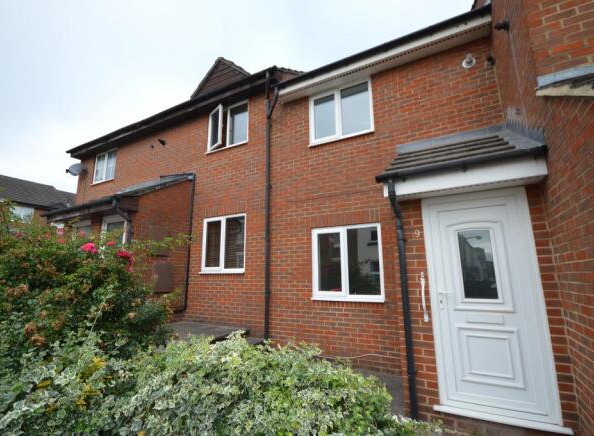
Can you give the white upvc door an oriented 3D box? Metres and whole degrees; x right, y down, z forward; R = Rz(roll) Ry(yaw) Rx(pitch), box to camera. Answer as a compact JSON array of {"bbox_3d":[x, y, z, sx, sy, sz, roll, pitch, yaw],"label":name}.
[{"bbox_3d":[1.805,0.778,2.660,0.950,2.100,0.100,-6,-13,27],"label":"white upvc door"}]

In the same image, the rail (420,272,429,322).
[{"bbox_3d":[1.325,0.823,2.848,0.055,0.500,0.080,-6,-13,27],"label":"rail"}]

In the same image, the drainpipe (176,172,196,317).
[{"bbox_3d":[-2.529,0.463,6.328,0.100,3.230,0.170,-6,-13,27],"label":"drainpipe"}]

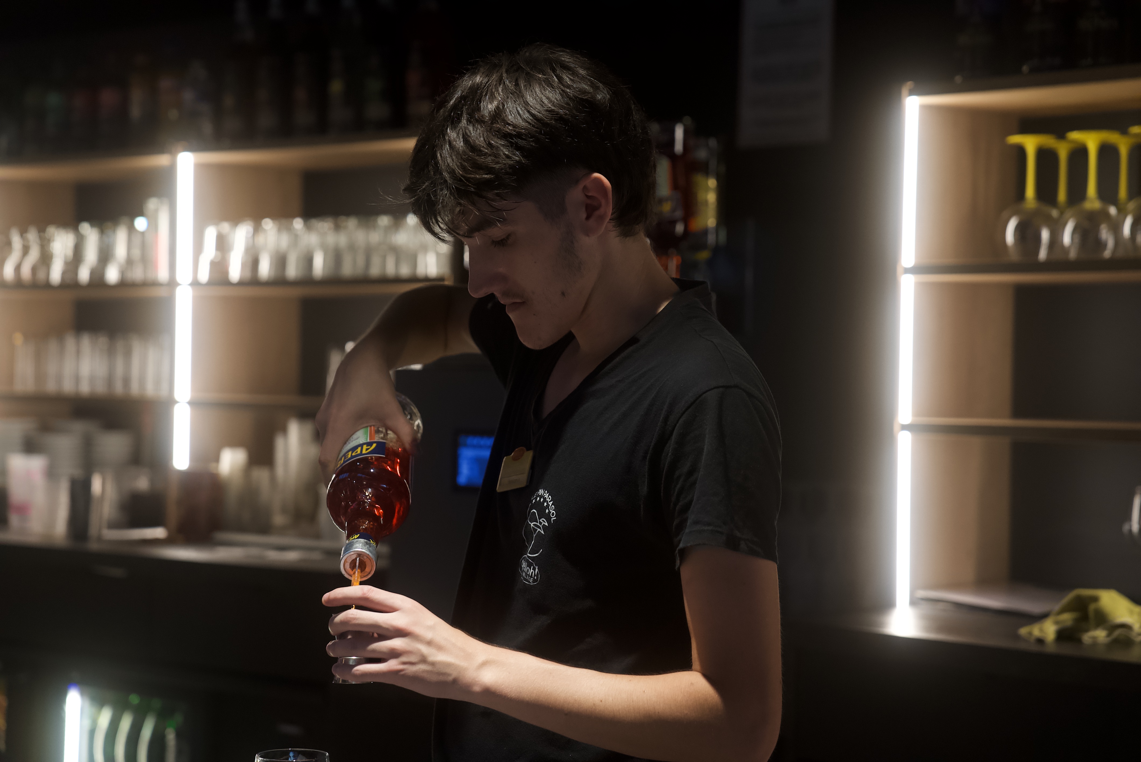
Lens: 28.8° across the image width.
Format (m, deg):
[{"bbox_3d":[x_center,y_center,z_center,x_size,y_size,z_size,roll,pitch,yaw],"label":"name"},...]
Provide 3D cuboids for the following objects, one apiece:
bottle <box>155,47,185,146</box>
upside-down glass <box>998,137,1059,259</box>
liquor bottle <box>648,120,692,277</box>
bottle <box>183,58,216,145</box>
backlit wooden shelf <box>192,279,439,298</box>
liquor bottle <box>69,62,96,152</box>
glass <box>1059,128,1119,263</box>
[{"bbox_3d":[-0.924,-0.654,5.124,0.070,0.230,0.070,1,0,0],"label":"bottle"},{"bbox_3d":[0.759,-0.303,3.686,0.101,0.209,0.101,1,0,0],"label":"upside-down glass"},{"bbox_3d":[0.182,-0.328,4.100,0.088,0.310,0.088,1,0,0],"label":"liquor bottle"},{"bbox_3d":[-0.848,-0.632,5.061,0.077,0.200,0.077,1,0,39],"label":"bottle"},{"bbox_3d":[-0.436,-0.207,4.797,0.768,0.022,0.341,1,0,39],"label":"backlit wooden shelf"},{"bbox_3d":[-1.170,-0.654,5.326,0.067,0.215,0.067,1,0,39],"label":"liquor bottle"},{"bbox_3d":[0.844,-0.302,3.615,0.101,0.209,0.101,1,0,39],"label":"glass"}]

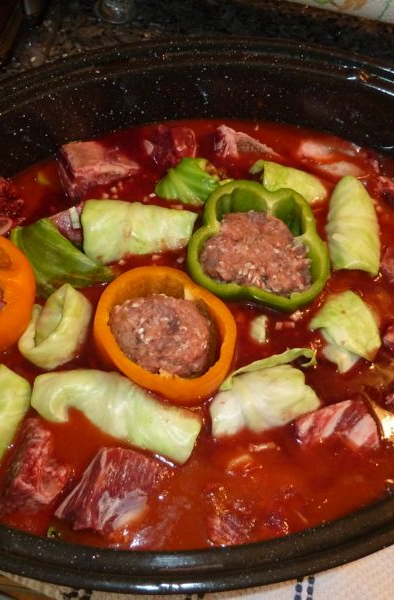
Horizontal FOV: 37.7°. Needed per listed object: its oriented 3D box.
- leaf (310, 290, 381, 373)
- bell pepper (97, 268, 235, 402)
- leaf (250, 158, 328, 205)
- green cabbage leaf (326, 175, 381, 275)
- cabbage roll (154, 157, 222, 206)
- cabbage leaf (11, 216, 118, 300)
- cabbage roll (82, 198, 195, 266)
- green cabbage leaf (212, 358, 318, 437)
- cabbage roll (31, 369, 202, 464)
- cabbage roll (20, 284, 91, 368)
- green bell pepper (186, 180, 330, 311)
[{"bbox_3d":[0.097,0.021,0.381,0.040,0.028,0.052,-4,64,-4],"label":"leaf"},{"bbox_3d":[-0.020,0.032,0.385,0.087,0.062,0.084,0,62,0],"label":"bell pepper"},{"bbox_3d":[0.067,-0.080,0.433,0.060,0.030,0.038,20,64,10],"label":"leaf"},{"bbox_3d":[0.111,-0.052,0.418,0.036,0.035,0.079,5,64,0],"label":"green cabbage leaf"},{"bbox_3d":[-0.007,-0.079,0.429,0.046,0.032,0.038,-8,65,-6],"label":"cabbage roll"},{"bbox_3d":[-0.094,-0.026,0.403,0.078,0.028,0.046,25,65,13],"label":"cabbage leaf"},{"bbox_3d":[-0.040,-0.045,0.410,0.080,0.036,0.042,-1,64,-2],"label":"cabbage roll"},{"bbox_3d":[0.041,0.063,0.360,0.069,0.036,0.042,-13,65,-8],"label":"green cabbage leaf"},{"bbox_3d":[-0.048,0.072,0.352,0.104,0.034,0.037,17,63,9],"label":"cabbage roll"},{"bbox_3d":[-0.092,0.020,0.377,0.040,0.035,0.052,25,65,13],"label":"cabbage roll"},{"bbox_3d":[0.040,-0.024,0.418,0.095,0.068,0.090,11,64,3],"label":"green bell pepper"}]

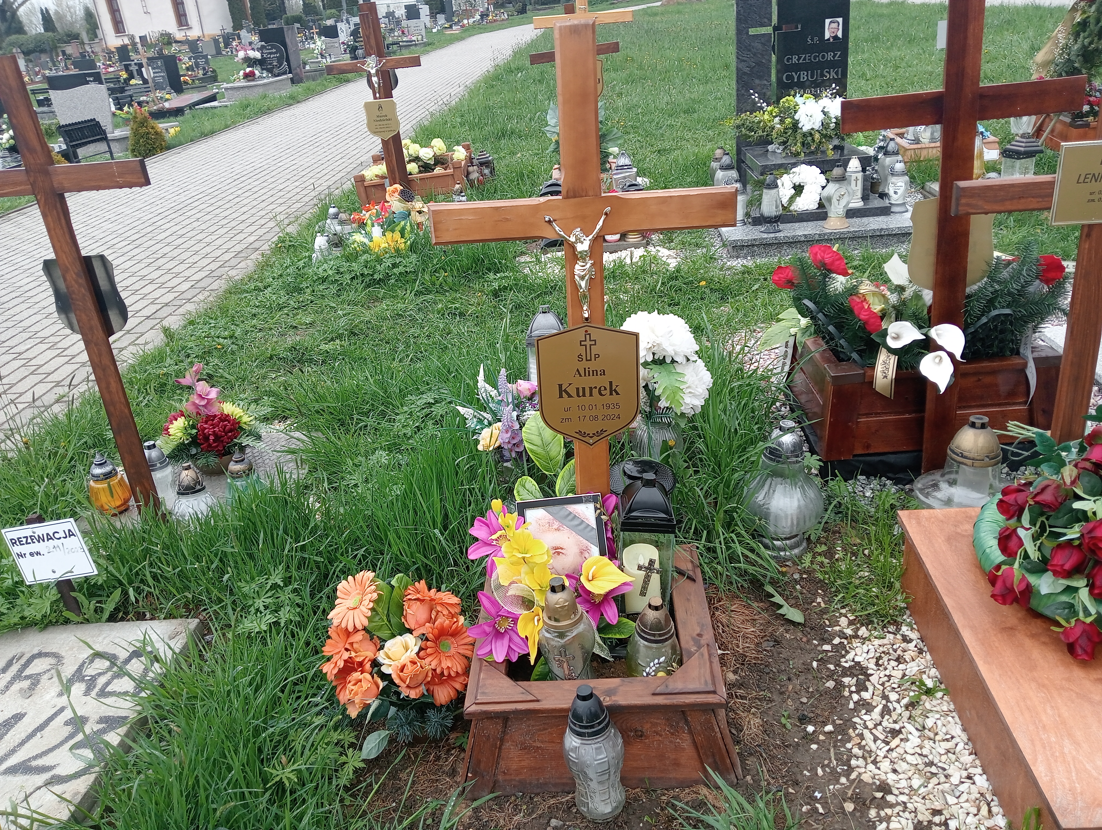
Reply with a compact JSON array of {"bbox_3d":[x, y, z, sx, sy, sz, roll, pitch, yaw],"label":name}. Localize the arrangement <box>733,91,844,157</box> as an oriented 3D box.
[{"bbox_3d":[1.373,-1.690,5.171,0.640,0.290,0.360,-3,25,5],"label":"arrangement"}]

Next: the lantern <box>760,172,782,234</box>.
[{"bbox_3d":[1.097,-1.058,4.447,0.114,0.294,0.114,-4,24,4],"label":"lantern"}]

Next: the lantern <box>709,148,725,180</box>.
[{"bbox_3d":[1.044,-1.506,5.552,0.132,0.304,0.132,-4,24,4],"label":"lantern"}]

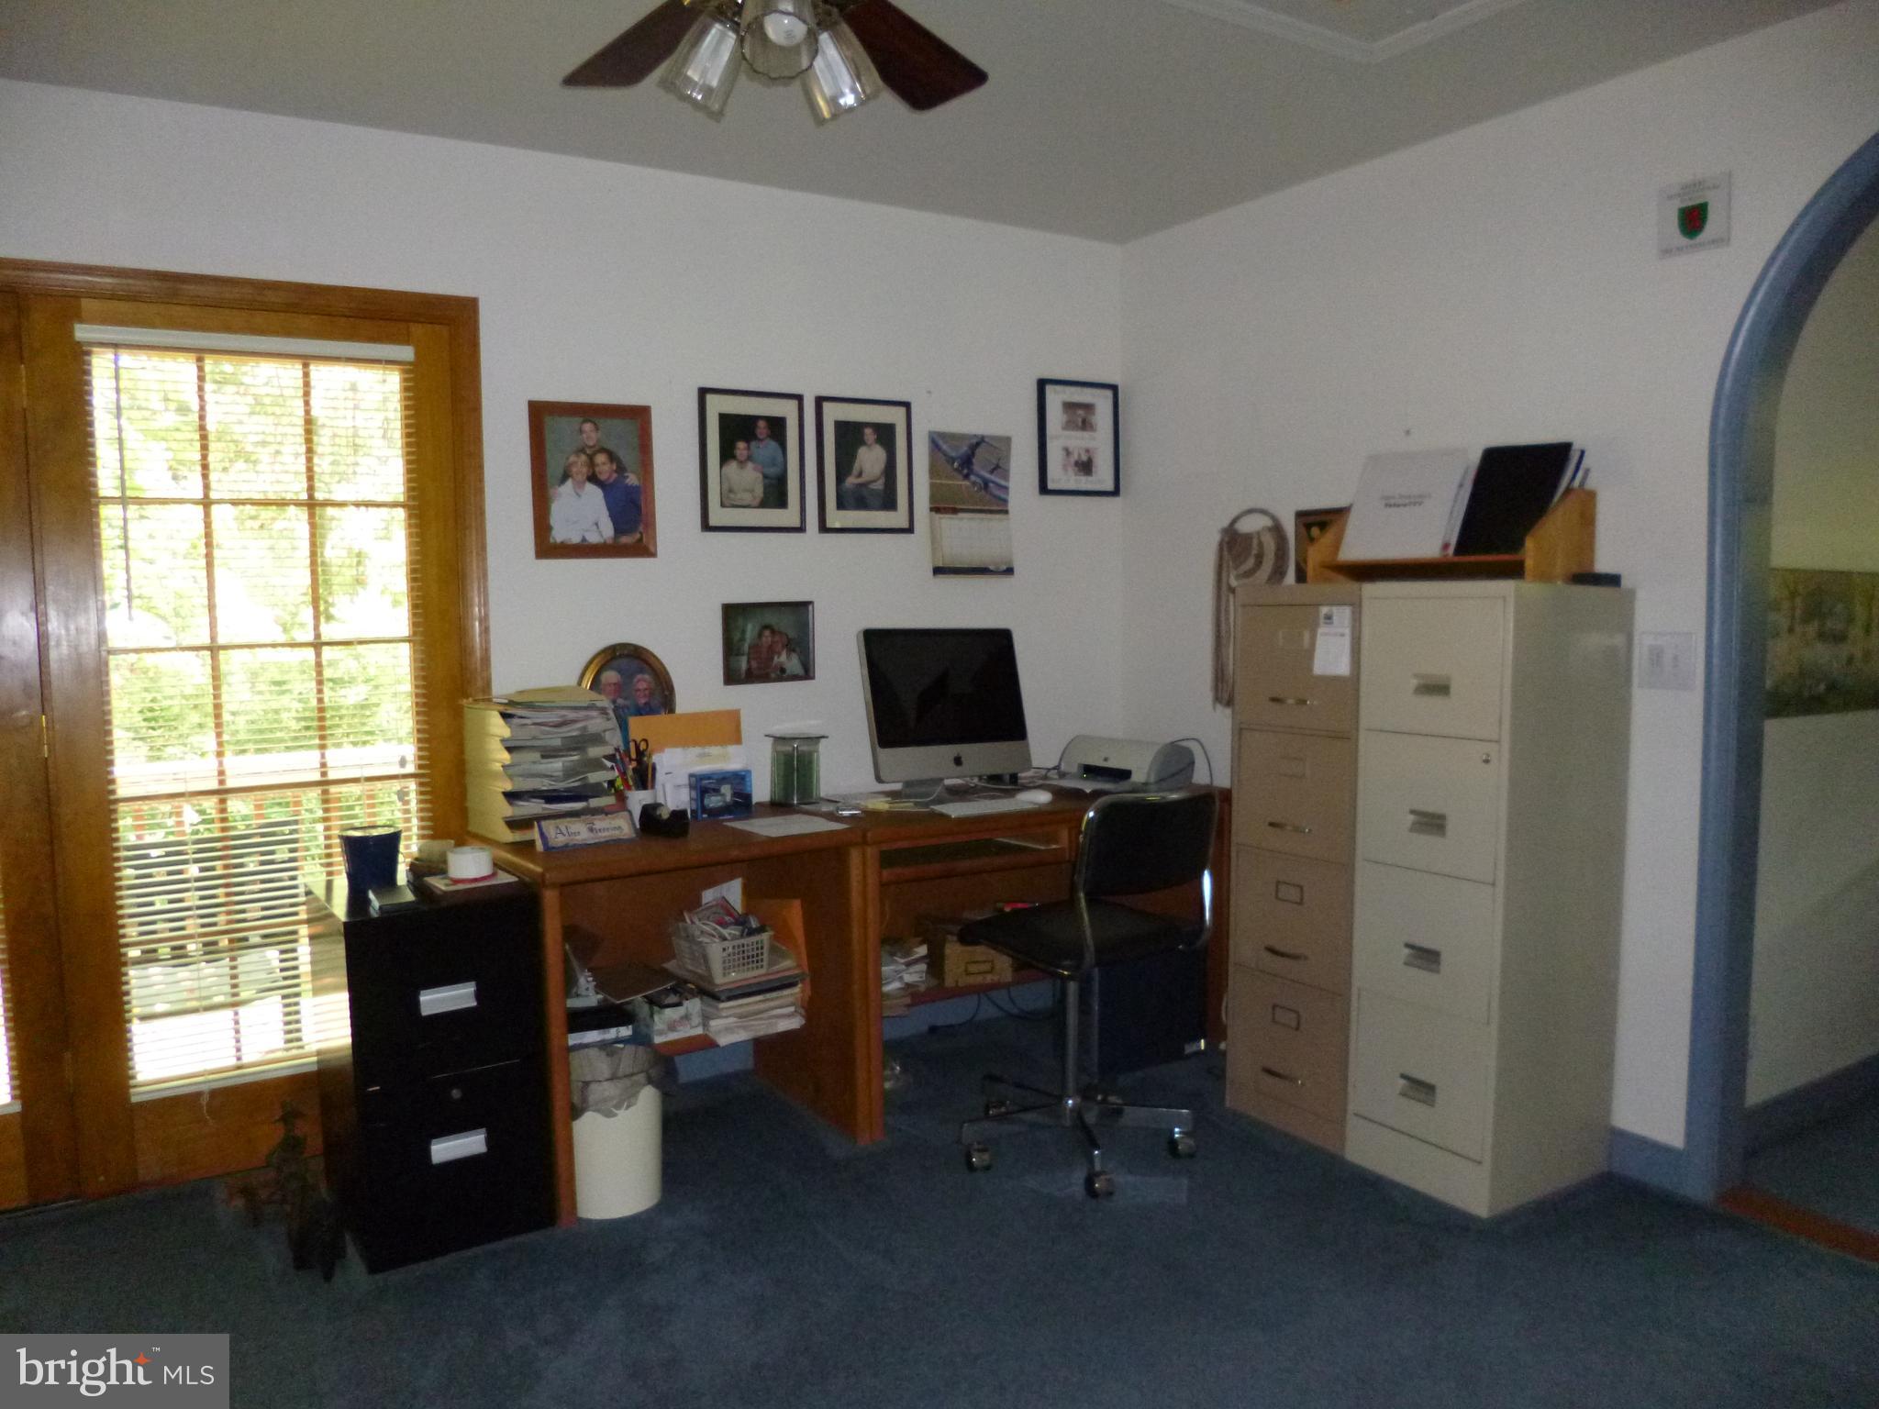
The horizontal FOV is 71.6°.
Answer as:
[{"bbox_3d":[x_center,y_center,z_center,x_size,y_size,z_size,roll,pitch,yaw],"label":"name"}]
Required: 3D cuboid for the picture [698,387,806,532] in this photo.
[{"bbox_3d":[-0.489,-0.647,3.474,0.306,0.375,0.022,-4,6,-32],"label":"picture"}]

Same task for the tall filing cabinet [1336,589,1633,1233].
[{"bbox_3d":[1.208,0.390,2.890,0.430,1.321,0.381,-4,6,-32],"label":"tall filing cabinet"}]

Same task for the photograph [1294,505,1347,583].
[{"bbox_3d":[1.050,-0.407,3.498,0.022,0.235,0.245,-4,6,-32],"label":"photograph"}]

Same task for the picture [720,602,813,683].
[{"bbox_3d":[-0.467,-0.170,3.592,0.274,0.220,0.022,-4,6,-32],"label":"picture"}]

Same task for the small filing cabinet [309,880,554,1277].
[{"bbox_3d":[-1.094,0.742,2.779,0.381,0.721,0.435,-4,6,-35],"label":"small filing cabinet"}]

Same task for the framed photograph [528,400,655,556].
[{"bbox_3d":[-0.856,-0.556,3.248,0.312,0.388,0.022,-4,6,-32],"label":"framed photograph"}]

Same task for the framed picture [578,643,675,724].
[{"bbox_3d":[-0.811,0.004,3.386,0.255,0.315,0.027,-4,6,-32],"label":"framed picture"}]

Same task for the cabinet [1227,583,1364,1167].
[{"bbox_3d":[1.008,0.368,3.205,0.438,1.319,0.379,-4,6,-32],"label":"cabinet"}]

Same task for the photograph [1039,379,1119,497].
[{"bbox_3d":[0.445,-0.837,4.110,0.318,0.356,0.022,-4,6,-32],"label":"photograph"}]

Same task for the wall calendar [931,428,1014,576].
[{"bbox_3d":[0.102,-0.599,3.920,0.290,0.424,0.012,-4,6,-32],"label":"wall calendar"}]

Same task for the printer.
[{"bbox_3d":[0.538,0.151,3.791,0.205,0.132,0.400,-4,6,-32],"label":"printer"}]

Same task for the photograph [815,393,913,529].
[{"bbox_3d":[-0.199,-0.667,3.656,0.311,0.375,0.022,-4,6,-32],"label":"photograph"}]

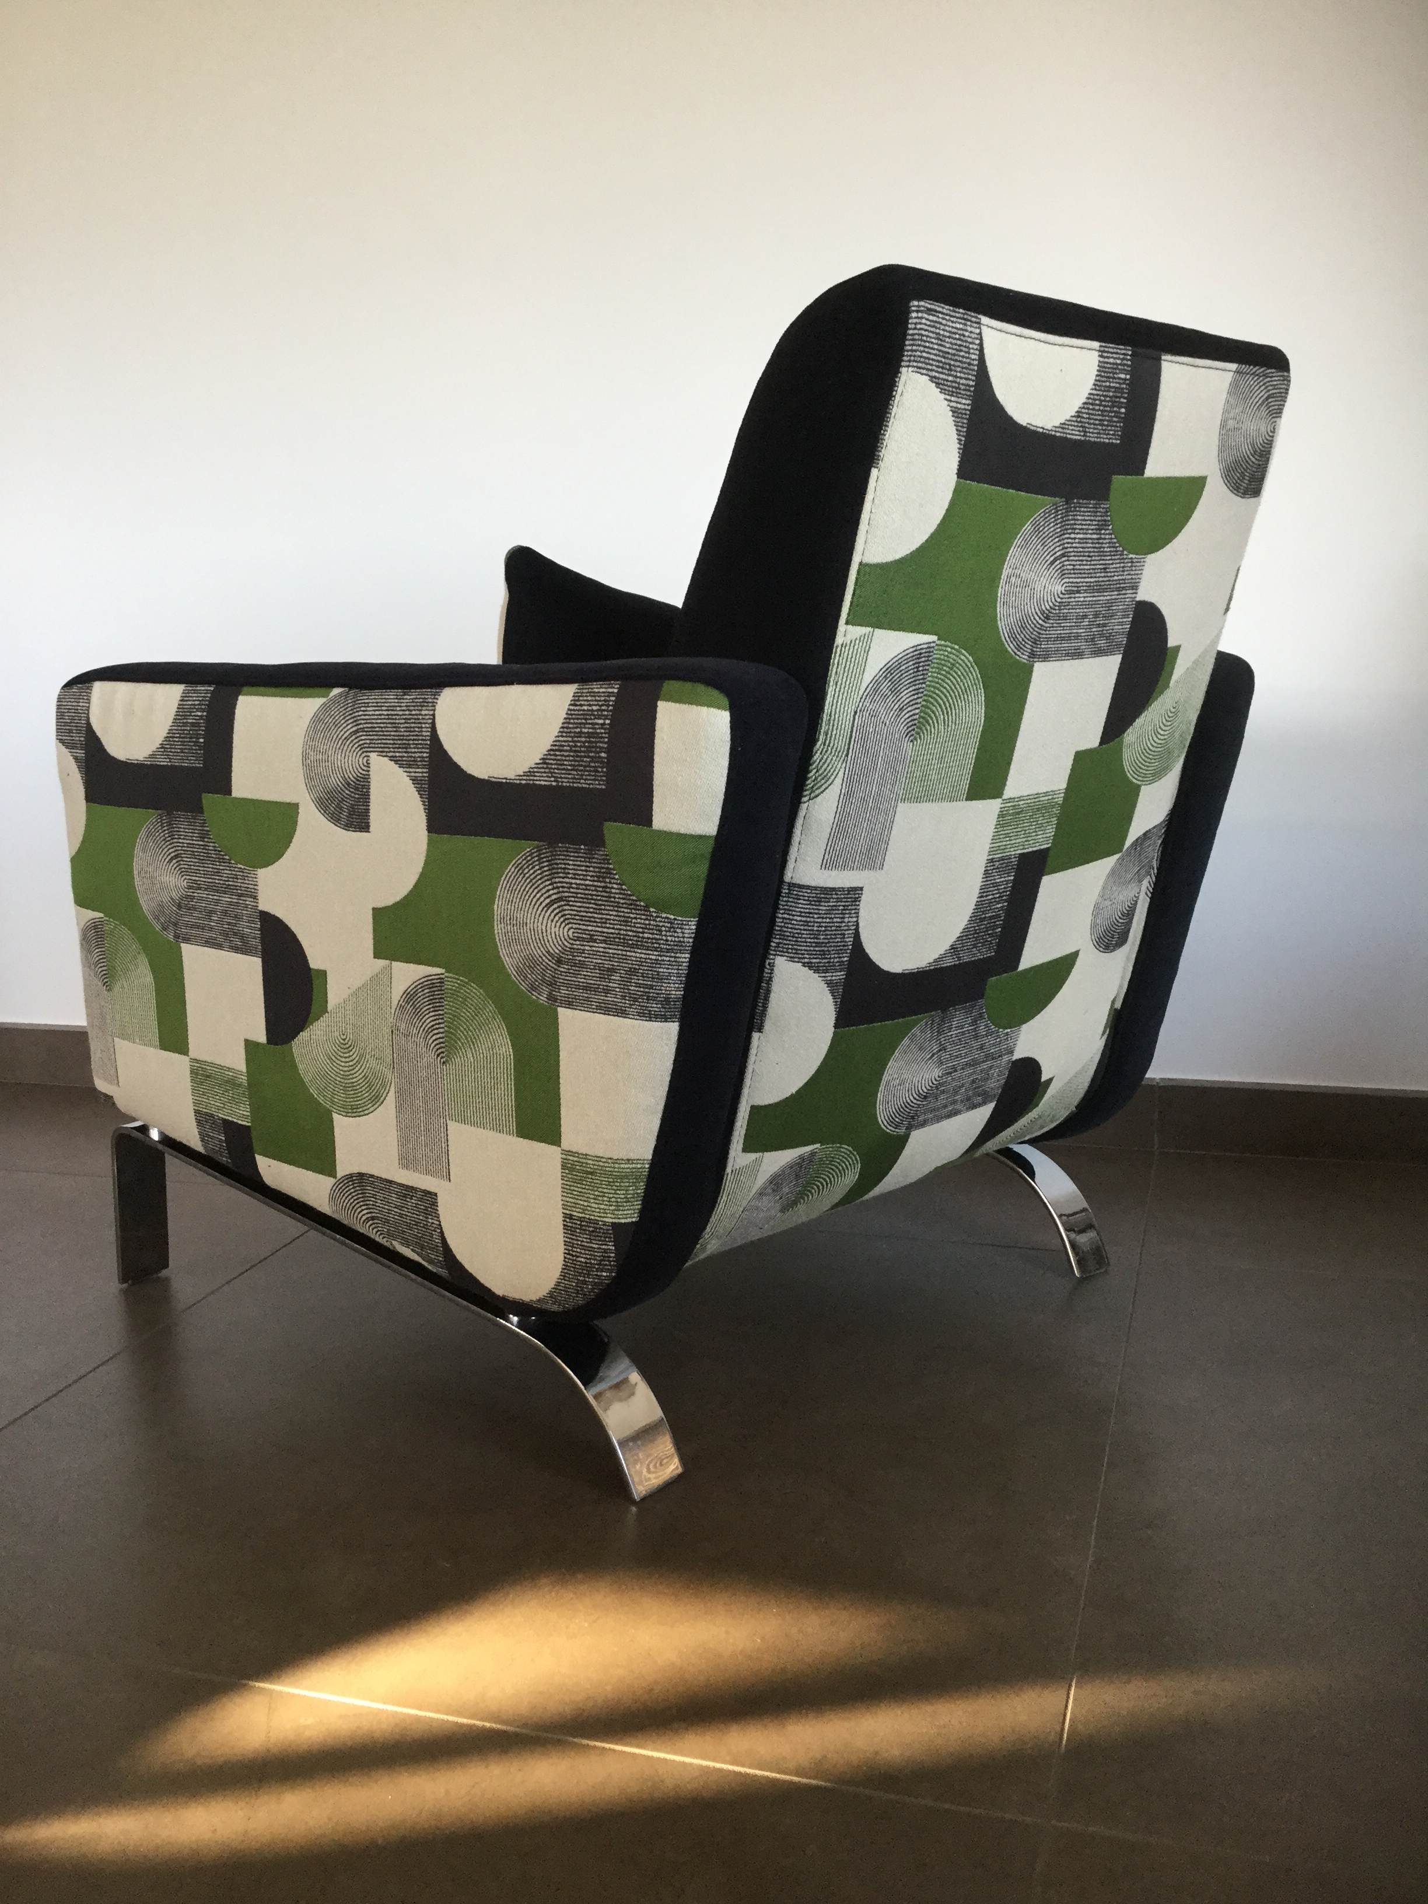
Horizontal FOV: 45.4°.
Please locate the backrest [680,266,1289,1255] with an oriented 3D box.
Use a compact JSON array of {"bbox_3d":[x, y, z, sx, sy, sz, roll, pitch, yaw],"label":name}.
[{"bbox_3d":[0.175,-0.132,1.262,0.138,0.649,0.503,26,26,37],"label":"backrest"}]

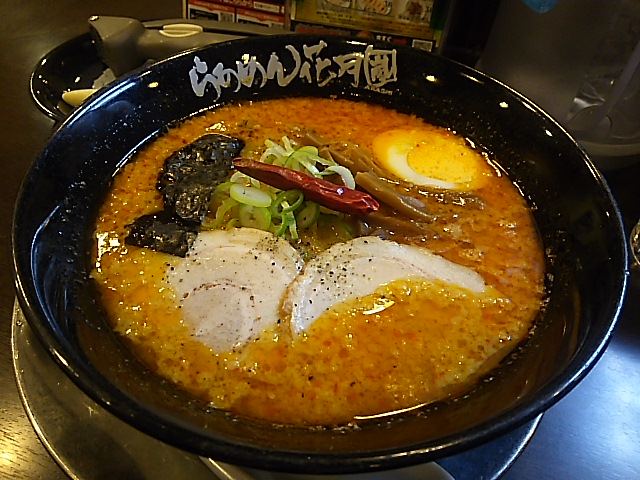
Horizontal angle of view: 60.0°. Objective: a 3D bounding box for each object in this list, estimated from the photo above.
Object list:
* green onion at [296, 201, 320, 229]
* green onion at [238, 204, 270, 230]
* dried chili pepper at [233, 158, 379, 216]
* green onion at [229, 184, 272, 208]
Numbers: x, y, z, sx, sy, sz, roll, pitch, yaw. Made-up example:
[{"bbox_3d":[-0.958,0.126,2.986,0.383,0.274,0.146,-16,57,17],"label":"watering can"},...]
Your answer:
[{"bbox_3d":[-0.004,-0.009,0.212,0.009,0.003,0.011,31,80,44],"label":"green onion"},{"bbox_3d":[-0.024,-0.009,0.210,0.011,0.003,0.011,-11,65,11],"label":"green onion"},{"bbox_3d":[-0.006,-0.021,0.212,0.059,0.009,0.009,18,49,7],"label":"dried chili pepper"},{"bbox_3d":[-0.026,-0.017,0.211,0.016,0.003,0.009,17,42,13],"label":"green onion"}]

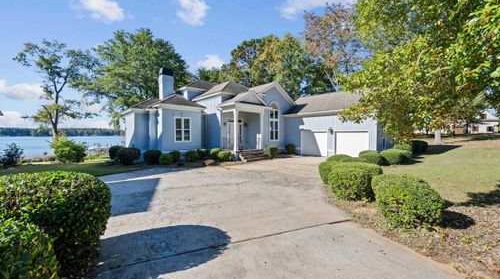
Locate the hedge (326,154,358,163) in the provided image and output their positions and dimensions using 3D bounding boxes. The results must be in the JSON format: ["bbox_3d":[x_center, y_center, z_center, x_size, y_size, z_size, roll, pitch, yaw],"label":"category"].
[{"bbox_3d":[4.568,1.146,9.600,1.500,0.950,1.450,1,1,25],"label":"hedge"}]

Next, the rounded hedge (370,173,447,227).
[{"bbox_3d":[2.905,1.106,3.642,1.026,0.861,1.129,1,2,39],"label":"rounded hedge"}]

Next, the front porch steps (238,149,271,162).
[{"bbox_3d":[0.354,1.275,15.300,2.900,0.620,1.050,-1,2,-44],"label":"front porch steps"}]

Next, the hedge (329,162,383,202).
[{"bbox_3d":[2.702,1.060,5.029,1.213,0.887,1.334,1,2,29],"label":"hedge"}]

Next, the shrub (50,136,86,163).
[{"bbox_3d":[-11.919,0.618,12.860,1.738,1.830,1.738,-1,2,-43],"label":"shrub"}]

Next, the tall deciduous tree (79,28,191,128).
[{"bbox_3d":[-15.448,-6.257,26.000,13.200,17.200,13.000,-1,1,-31],"label":"tall deciduous tree"}]

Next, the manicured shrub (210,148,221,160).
[{"bbox_3d":[-2.680,1.111,15.100,0.850,0.850,0.850,0,1,-10],"label":"manicured shrub"}]

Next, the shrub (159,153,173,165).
[{"bbox_3d":[-5.868,1.375,13.500,0.860,0.800,0.860,-1,1,-23],"label":"shrub"}]

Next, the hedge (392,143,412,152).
[{"bbox_3d":[10.061,0.752,12.816,1.293,0.903,1.293,1,2,38],"label":"hedge"}]

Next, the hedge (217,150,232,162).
[{"bbox_3d":[-1.651,1.076,12.731,1.005,0.699,1.005,0,1,-7],"label":"hedge"}]

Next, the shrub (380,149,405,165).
[{"bbox_3d":[9.589,1.148,12.900,1.650,1.020,1.650,1,1,37],"label":"shrub"}]

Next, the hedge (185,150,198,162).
[{"bbox_3d":[-3.711,1.056,12.562,0.867,0.747,0.867,0,1,-16],"label":"hedge"}]

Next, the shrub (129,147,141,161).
[{"bbox_3d":[-8.831,1.165,14.800,0.980,0.960,0.980,-1,1,-31],"label":"shrub"}]

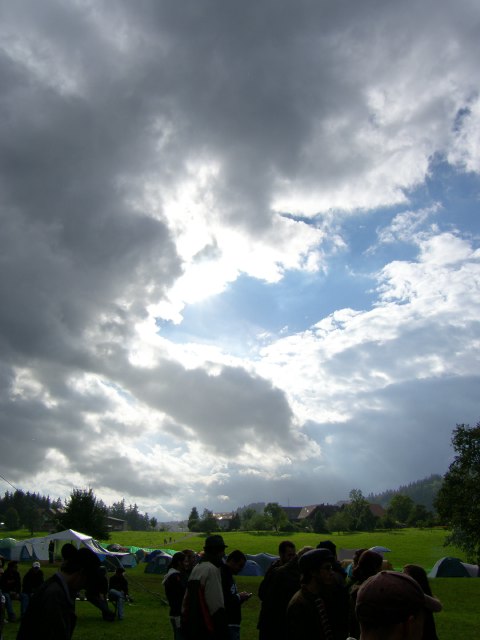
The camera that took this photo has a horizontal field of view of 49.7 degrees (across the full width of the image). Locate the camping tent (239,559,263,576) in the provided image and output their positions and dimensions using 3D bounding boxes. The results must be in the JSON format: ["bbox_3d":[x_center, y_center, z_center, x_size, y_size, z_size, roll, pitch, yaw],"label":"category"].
[{"bbox_3d":[0.647,15.806,33.000,1.726,0.902,2.000,0,-23,0],"label":"camping tent"}]

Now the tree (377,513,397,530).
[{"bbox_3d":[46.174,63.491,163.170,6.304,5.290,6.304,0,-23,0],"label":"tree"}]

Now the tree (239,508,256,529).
[{"bbox_3d":[3.187,84.566,220.000,7.420,8.333,7.420,0,-23,1],"label":"tree"}]

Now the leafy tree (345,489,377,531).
[{"bbox_3d":[50.044,78.699,215.000,12.891,16.395,12.891,-5,-23,11],"label":"leafy tree"}]

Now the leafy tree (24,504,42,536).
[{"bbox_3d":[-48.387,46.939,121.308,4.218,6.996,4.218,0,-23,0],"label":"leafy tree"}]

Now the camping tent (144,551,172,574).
[{"bbox_3d":[-4.409,14.064,30.096,2.300,1.237,2.200,0,-23,0],"label":"camping tent"}]

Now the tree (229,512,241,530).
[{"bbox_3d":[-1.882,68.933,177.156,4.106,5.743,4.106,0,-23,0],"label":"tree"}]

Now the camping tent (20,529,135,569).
[{"bbox_3d":[-12.225,17.582,40.000,7.587,2.591,5.000,4,-23,-9],"label":"camping tent"}]

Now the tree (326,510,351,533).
[{"bbox_3d":[37.102,75.522,195.000,10.230,8.432,10.230,-4,-23,9],"label":"tree"}]

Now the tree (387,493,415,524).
[{"bbox_3d":[69.756,82.577,225.000,11.804,12.660,11.804,-6,-23,15],"label":"tree"}]

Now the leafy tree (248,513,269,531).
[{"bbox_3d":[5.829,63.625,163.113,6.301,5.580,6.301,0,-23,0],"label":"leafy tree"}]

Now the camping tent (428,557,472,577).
[{"bbox_3d":[12.667,14.925,31.360,2.600,1.126,2.400,-2,-23,5],"label":"camping tent"}]

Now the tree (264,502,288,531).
[{"bbox_3d":[14.806,79.911,210.000,9.443,11.000,9.443,-1,-23,3],"label":"tree"}]

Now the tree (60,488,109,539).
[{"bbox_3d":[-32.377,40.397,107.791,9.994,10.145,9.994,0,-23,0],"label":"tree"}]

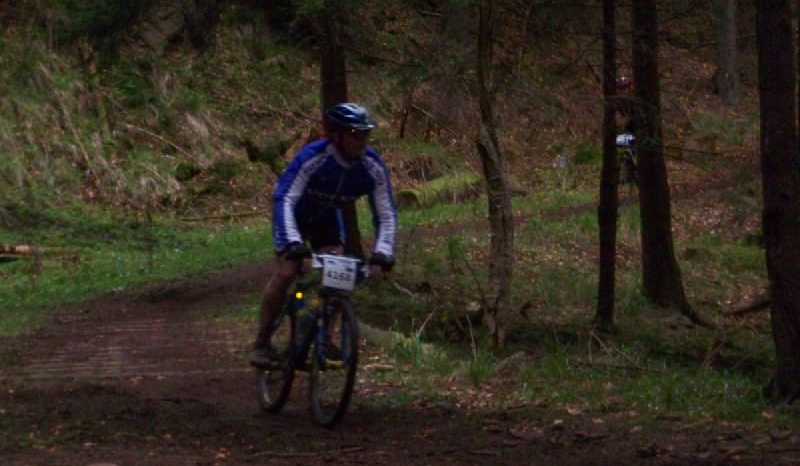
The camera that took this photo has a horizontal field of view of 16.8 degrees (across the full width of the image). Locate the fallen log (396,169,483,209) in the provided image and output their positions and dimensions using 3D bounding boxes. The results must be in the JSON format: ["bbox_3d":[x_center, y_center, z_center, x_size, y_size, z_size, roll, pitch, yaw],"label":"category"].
[{"bbox_3d":[0.675,-0.580,37.300,0.340,0.340,2.830,0,5,23],"label":"fallen log"}]

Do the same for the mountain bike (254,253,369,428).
[{"bbox_3d":[-0.465,0.525,14.400,0.600,0.970,1.700,4,0,-19],"label":"mountain bike"}]

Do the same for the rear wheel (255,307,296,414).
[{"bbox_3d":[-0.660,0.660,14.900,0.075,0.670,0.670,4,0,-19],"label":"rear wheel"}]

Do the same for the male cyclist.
[{"bbox_3d":[-0.430,0.016,14.430,0.650,1.400,0.920,2,0,-19],"label":"male cyclist"}]

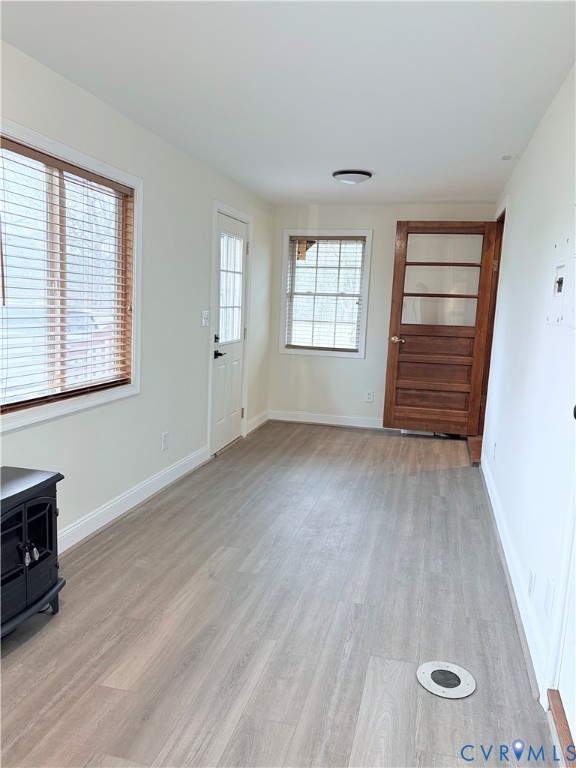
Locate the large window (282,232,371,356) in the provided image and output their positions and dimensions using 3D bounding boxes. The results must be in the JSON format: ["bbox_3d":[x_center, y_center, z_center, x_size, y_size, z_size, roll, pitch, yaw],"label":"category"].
[{"bbox_3d":[0.401,-0.977,6.268,0.960,1.340,0.100,4,9,14],"label":"large window"}]

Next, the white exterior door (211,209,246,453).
[{"bbox_3d":[-0.530,-0.438,5.169,0.047,2.030,0.766,4,9,14],"label":"white exterior door"}]

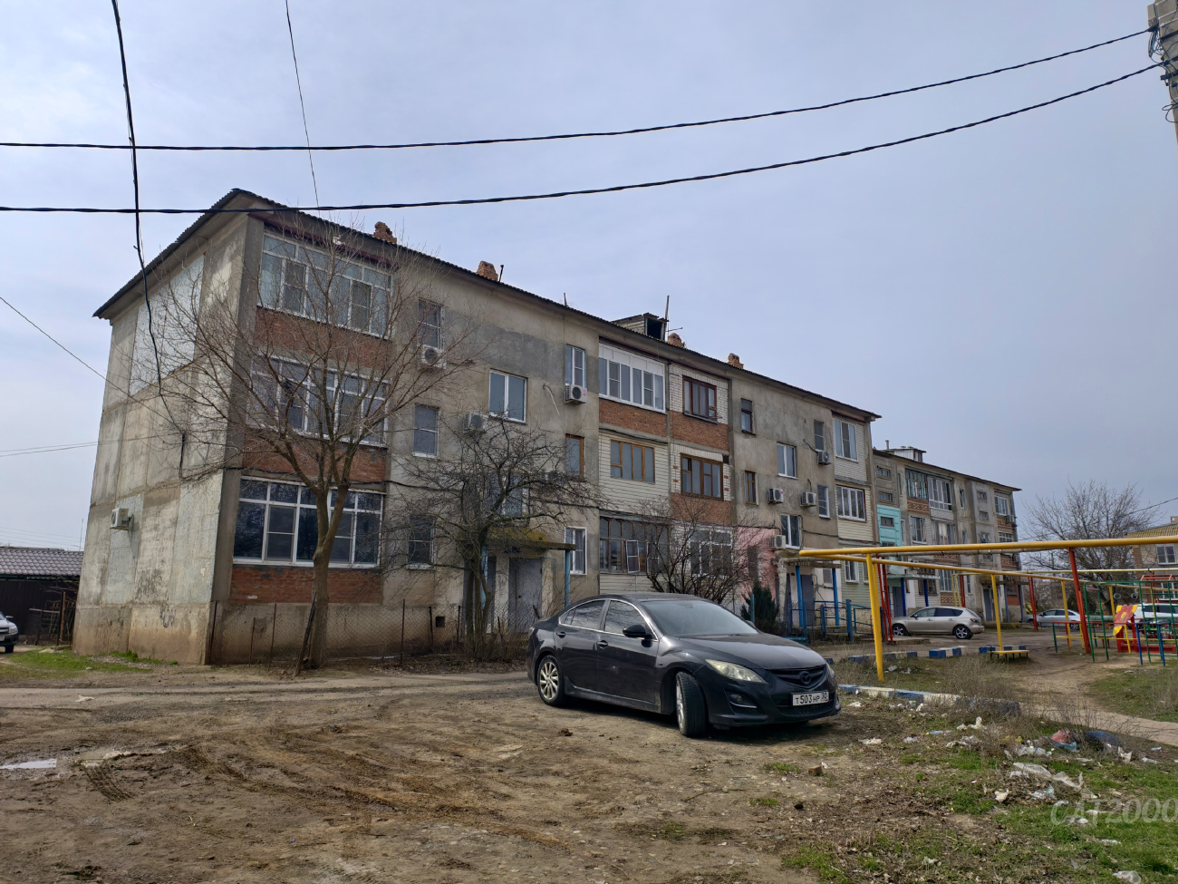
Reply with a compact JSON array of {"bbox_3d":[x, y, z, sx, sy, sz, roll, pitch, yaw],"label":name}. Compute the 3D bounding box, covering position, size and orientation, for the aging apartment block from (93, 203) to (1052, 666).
[{"bbox_3d":[8.892,4.264,43.121,12.650,11.550,61.750,-11,-16,43],"label":"aging apartment block"}]

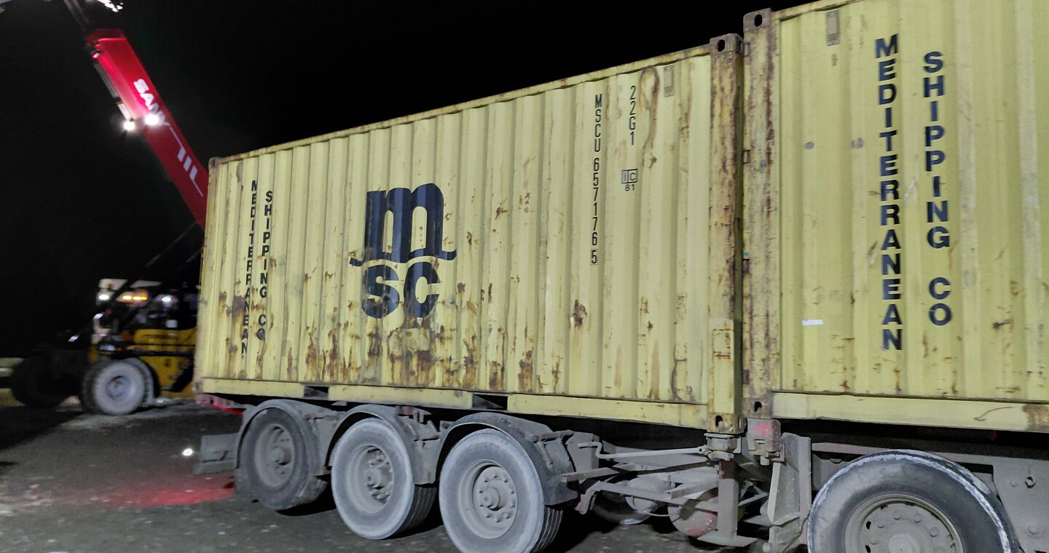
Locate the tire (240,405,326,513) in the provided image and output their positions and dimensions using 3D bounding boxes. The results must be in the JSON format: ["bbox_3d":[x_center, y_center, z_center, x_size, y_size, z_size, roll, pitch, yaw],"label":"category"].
[{"bbox_3d":[-2.341,1.743,7.461,1.050,1.050,0.350,-3,-8,36],"label":"tire"}]

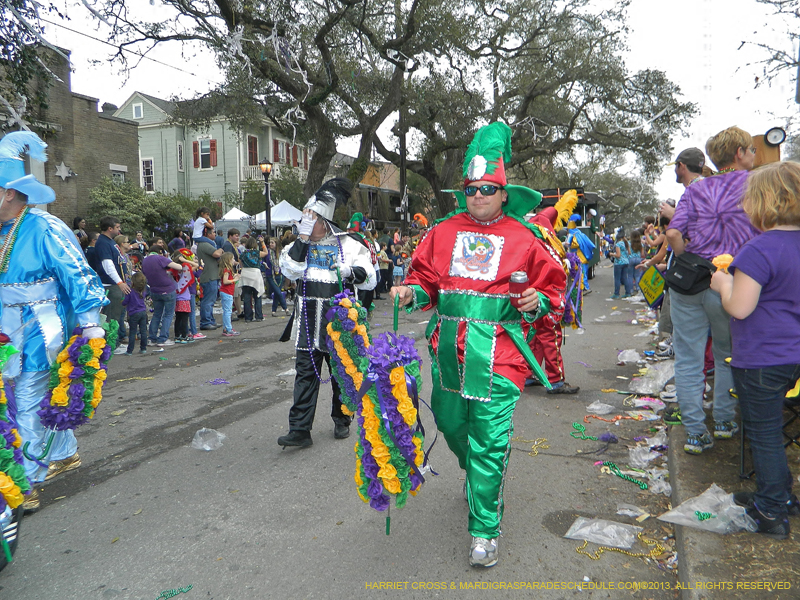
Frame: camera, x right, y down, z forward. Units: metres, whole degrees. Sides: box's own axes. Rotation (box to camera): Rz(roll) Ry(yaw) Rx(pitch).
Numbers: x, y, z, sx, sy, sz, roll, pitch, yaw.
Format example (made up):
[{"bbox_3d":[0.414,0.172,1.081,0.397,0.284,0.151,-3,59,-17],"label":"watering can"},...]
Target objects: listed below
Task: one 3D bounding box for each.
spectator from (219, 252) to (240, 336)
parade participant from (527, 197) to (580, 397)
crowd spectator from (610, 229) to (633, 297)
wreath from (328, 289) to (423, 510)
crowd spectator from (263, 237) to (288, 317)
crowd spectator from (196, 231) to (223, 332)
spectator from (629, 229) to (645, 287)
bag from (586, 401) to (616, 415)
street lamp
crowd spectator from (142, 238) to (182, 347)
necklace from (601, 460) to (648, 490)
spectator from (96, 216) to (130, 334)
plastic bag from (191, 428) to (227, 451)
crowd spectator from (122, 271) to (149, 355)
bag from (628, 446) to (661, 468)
[{"bbox_3d":[-2.659,-0.095,9.007,0.330,1.280,0.360,-2,6,-8],"label":"spectator"},{"bbox_3d":[1.398,-0.077,5.379,0.600,1.870,0.620,-2,6,-13],"label":"parade participant"},{"bbox_3d":[5.427,-0.894,14.082,0.380,1.661,0.480,5,8,41],"label":"crowd spectator"},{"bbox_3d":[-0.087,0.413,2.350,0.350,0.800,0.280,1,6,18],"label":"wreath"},{"bbox_3d":[-2.587,-0.501,11.905,0.460,1.610,0.420,0,5,0],"label":"crowd spectator"},{"bbox_3d":[-3.313,-0.378,10.041,0.380,1.749,0.520,-2,6,-13],"label":"crowd spectator"},{"bbox_3d":[6.209,-0.995,15.095,0.440,1.631,0.300,-2,6,-14],"label":"spectator"},{"bbox_3d":[1.688,0.883,4.838,0.200,0.060,0.250,-1,6,0],"label":"bag"},{"bbox_3d":[-3.712,-2.157,16.191,0.350,3.543,0.350,2,7,24],"label":"street lamp"},{"bbox_3d":[-3.480,-0.113,8.382,0.420,1.520,0.550,-6,8,-45],"label":"crowd spectator"},{"bbox_3d":[1.361,1.049,3.495,0.110,0.020,0.400,-3,6,-14],"label":"necklace"},{"bbox_3d":[-3.921,-0.211,7.864,0.360,1.820,0.520,-2,6,-17],"label":"spectator"},{"bbox_3d":[-1.377,1.003,4.148,0.240,0.085,0.200,-1,6,0],"label":"plastic bag"},{"bbox_3d":[-3.605,0.173,7.897,0.360,1.121,0.250,-2,7,-18],"label":"crowd spectator"},{"bbox_3d":[1.614,1.043,3.814,0.200,0.080,0.170,0,6,6],"label":"bag"}]

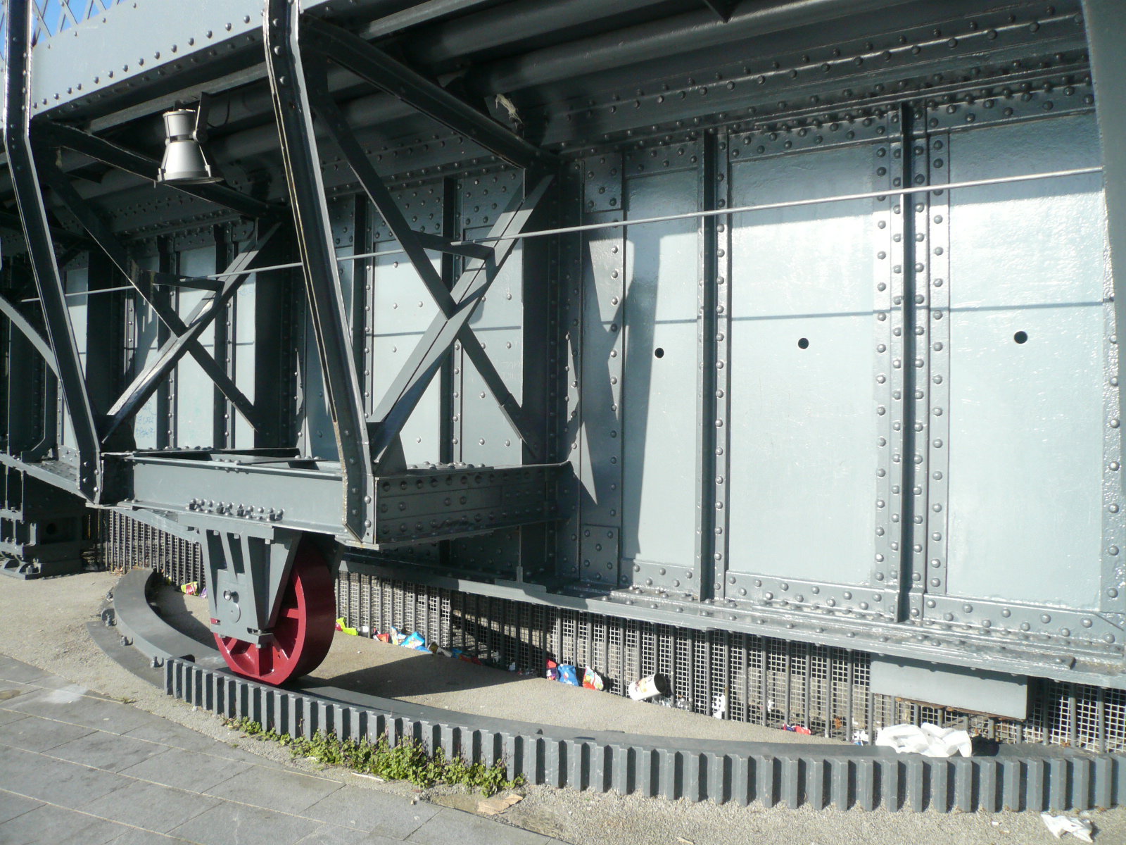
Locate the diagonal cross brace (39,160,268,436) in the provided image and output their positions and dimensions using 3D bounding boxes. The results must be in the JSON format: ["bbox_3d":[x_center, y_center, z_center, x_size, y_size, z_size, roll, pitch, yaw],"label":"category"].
[{"bbox_3d":[-2.211,-0.615,5.069,0.085,0.096,1.900,1,-44,34],"label":"diagonal cross brace"}]

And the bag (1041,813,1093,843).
[{"bbox_3d":[1.894,1.504,3.412,0.175,0.045,0.150,1,0,12],"label":"bag"}]

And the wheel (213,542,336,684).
[{"bbox_3d":[-1.462,0.917,4.557,0.767,0.767,0.179,1,0,36],"label":"wheel"}]

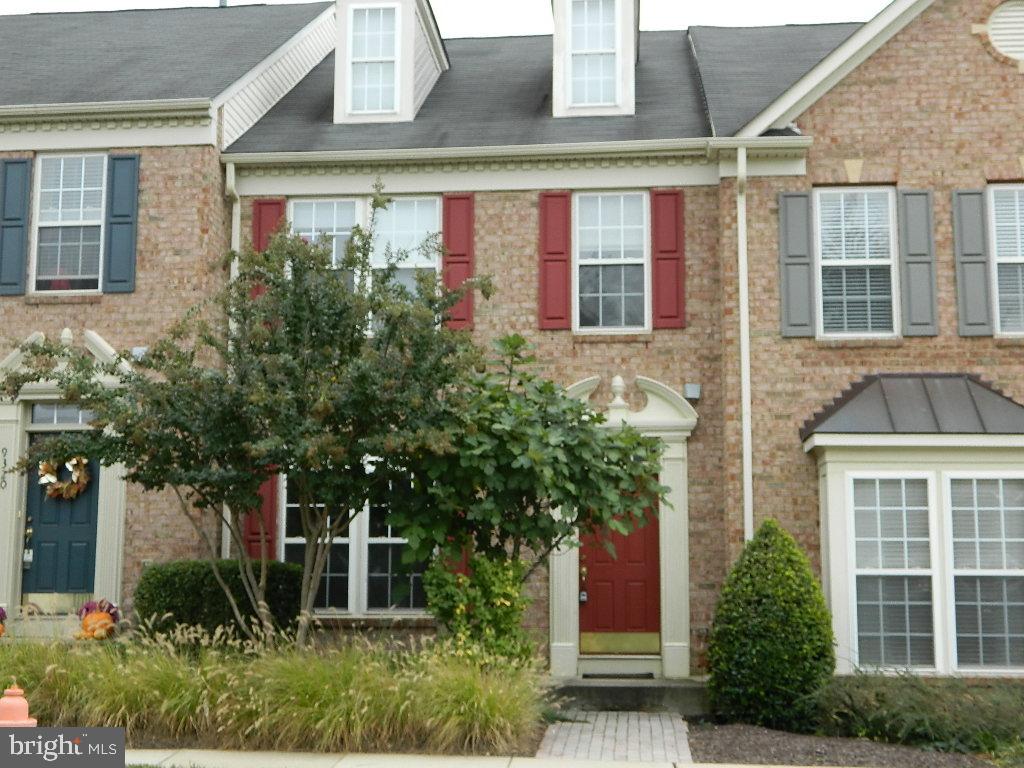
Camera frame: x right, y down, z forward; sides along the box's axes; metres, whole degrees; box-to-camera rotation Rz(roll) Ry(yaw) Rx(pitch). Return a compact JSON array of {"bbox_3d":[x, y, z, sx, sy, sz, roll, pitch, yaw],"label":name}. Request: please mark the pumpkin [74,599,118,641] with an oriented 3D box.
[{"bbox_3d":[-4.470,2.534,14.957,0.390,0.430,0.360,-1,-8,6],"label":"pumpkin"}]

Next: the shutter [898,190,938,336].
[{"bbox_3d":[4.495,-1.338,15.429,0.389,1.655,0.050,-1,-8,6],"label":"shutter"}]

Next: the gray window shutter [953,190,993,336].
[{"bbox_3d":[4.958,-1.301,14.953,0.366,1.611,0.040,-1,-9,6],"label":"gray window shutter"}]

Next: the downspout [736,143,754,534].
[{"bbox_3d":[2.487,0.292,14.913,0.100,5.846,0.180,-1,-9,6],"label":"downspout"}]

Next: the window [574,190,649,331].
[{"bbox_3d":[1.157,-1.410,16.166,0.902,1.680,0.100,-1,-8,6],"label":"window"}]

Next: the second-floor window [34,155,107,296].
[{"bbox_3d":[-5.147,-1.857,16.201,0.887,1.717,0.090,-1,-8,6],"label":"second-floor window"}]

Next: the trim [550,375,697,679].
[{"bbox_3d":[1.203,1.579,15.580,1.728,3.347,0.270,-1,-8,6],"label":"trim"}]

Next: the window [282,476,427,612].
[{"bbox_3d":[-1.744,1.807,15.813,1.891,1.697,0.100,-1,-9,6],"label":"window"}]

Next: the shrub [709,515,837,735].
[{"bbox_3d":[2.452,2.251,13.231,1.189,1.935,1.200,-1,-9,6],"label":"shrub"}]

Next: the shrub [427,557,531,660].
[{"bbox_3d":[-0.340,2.470,14.610,1.114,1.327,1.000,-1,-9,6],"label":"shrub"}]

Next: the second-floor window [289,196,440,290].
[{"bbox_3d":[-1.738,-1.394,16.455,1.840,1.686,0.100,-1,-8,6],"label":"second-floor window"}]

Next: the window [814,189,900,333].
[{"bbox_3d":[3.783,-1.344,15.295,0.891,1.692,0.120,-1,-8,6],"label":"window"}]

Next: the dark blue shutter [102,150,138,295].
[{"bbox_3d":[-4.462,-1.829,15.850,0.372,1.629,0.040,-1,-9,6],"label":"dark blue shutter"}]

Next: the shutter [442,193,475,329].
[{"bbox_3d":[-0.622,-1.440,16.314,0.384,1.639,0.050,-1,-8,6],"label":"shutter"}]

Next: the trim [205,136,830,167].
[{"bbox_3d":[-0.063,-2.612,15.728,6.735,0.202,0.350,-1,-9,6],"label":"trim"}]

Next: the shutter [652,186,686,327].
[{"bbox_3d":[1.786,-1.426,15.864,0.372,1.607,0.040,-1,-9,6],"label":"shutter"}]

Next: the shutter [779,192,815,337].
[{"bbox_3d":[3.106,-1.305,15.148,0.365,1.618,0.040,-1,-9,6],"label":"shutter"}]

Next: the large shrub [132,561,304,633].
[{"bbox_3d":[-3.025,2.307,14.408,1.674,0.949,0.900,-1,-9,6],"label":"large shrub"}]

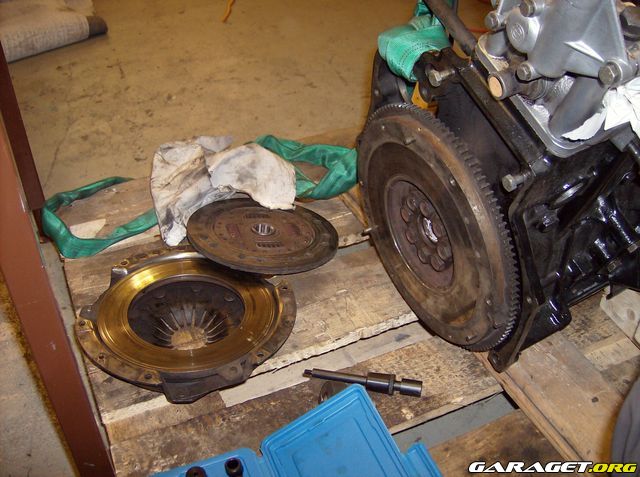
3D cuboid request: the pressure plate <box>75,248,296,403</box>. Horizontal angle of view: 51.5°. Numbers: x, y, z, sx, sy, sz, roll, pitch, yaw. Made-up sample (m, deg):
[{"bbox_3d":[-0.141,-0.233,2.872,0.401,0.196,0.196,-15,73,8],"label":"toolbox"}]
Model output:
[{"bbox_3d":[-0.161,0.093,0.822,0.266,0.045,0.266,2,36,-1],"label":"pressure plate"}]

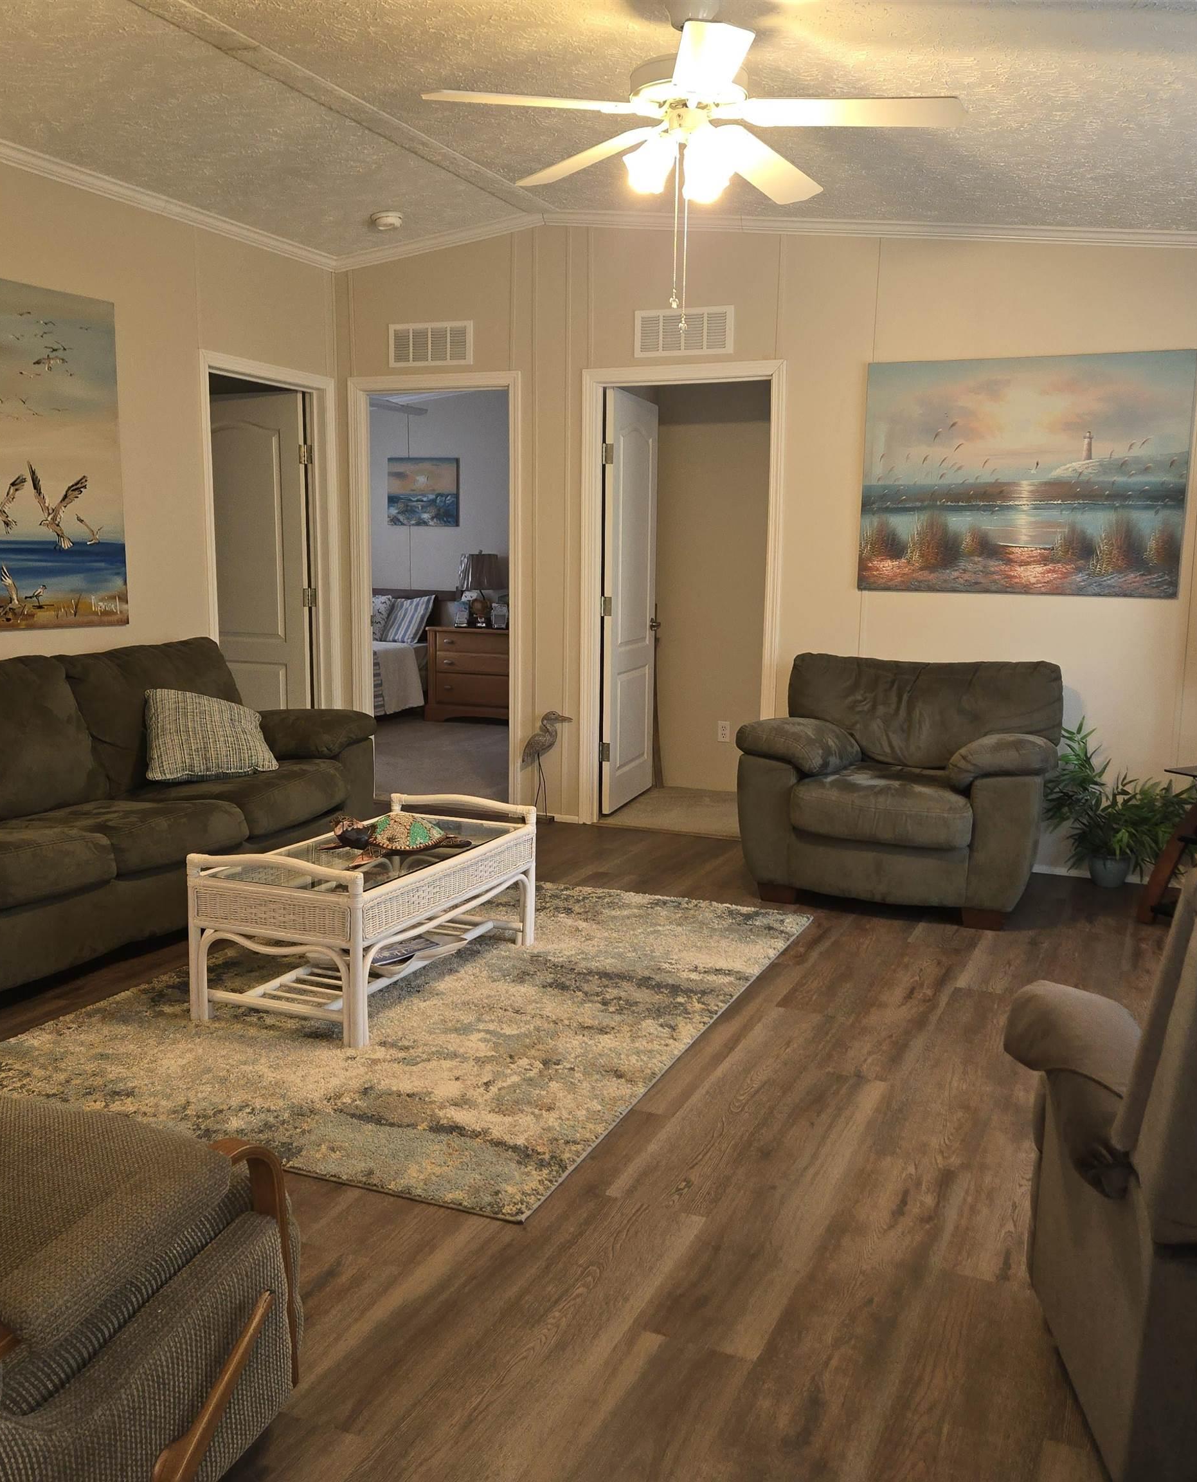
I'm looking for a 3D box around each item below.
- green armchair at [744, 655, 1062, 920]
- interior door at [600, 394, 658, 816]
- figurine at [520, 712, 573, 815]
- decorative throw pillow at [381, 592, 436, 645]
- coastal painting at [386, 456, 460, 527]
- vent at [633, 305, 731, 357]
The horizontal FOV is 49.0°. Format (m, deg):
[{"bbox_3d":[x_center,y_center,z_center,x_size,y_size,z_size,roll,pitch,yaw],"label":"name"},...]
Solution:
[{"bbox_3d":[1.163,0.135,4.986,1.120,0.865,0.970,5,9,25],"label":"green armchair"},{"bbox_3d":[0.160,-0.676,6.449,0.036,1.965,0.765,3,9,18],"label":"interior door"},{"bbox_3d":[-0.245,0.120,6.107,0.265,0.525,0.100,6,10,30],"label":"figurine"},{"bbox_3d":[-1.442,-0.904,9.757,0.410,0.430,0.140,5,-28,25],"label":"decorative throw pillow"},{"bbox_3d":[-1.312,-1.855,9.821,0.615,0.510,0.030,5,9,25],"label":"coastal painting"},{"bbox_3d":[0.365,-1.756,5.644,0.460,0.195,0.020,5,9,25],"label":"vent"}]

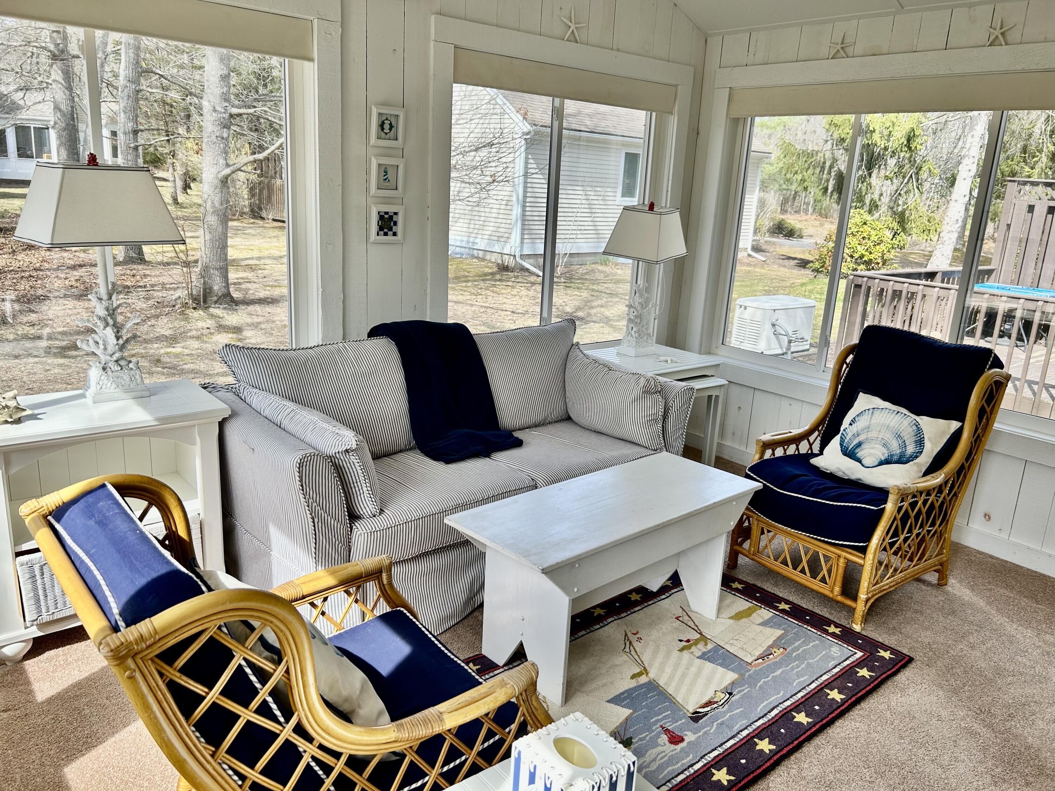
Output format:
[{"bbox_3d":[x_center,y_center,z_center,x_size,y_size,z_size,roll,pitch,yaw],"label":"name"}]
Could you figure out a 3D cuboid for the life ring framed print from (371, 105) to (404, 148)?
[{"bbox_3d":[-0.538,-1.034,3.050,0.139,0.148,0.022,-10,20,-40],"label":"life ring framed print"}]

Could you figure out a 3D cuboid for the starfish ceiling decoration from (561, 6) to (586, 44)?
[{"bbox_3d":[0.211,-1.650,3.533,0.145,0.149,0.018,-10,20,-40],"label":"starfish ceiling decoration"}]

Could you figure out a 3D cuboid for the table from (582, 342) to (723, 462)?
[{"bbox_3d":[0.602,0.127,4.015,0.586,0.639,0.577,-10,20,-40],"label":"table"}]

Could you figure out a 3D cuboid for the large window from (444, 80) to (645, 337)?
[{"bbox_3d":[0.141,-0.842,3.884,1.369,1.273,0.118,-10,20,-40],"label":"large window"}]

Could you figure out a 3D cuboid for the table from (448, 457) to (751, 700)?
[{"bbox_3d":[0.271,0.574,2.597,1.036,0.500,0.417,-11,21,-41],"label":"table"}]

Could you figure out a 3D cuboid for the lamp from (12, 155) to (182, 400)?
[{"bbox_3d":[-1.294,-0.357,2.434,0.266,0.747,0.394,15,20,38],"label":"lamp"}]

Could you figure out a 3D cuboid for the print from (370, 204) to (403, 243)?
[{"bbox_3d":[-0.555,-0.680,3.147,0.139,0.146,0.022,-10,20,-40],"label":"print"}]

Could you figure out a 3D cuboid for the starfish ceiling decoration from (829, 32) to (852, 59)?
[{"bbox_3d":[1.424,-1.595,3.610,0.018,0.110,0.104,-10,20,-40],"label":"starfish ceiling decoration"}]

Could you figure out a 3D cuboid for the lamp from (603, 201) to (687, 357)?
[{"bbox_3d":[0.586,-0.574,3.944,0.266,0.747,0.388,-8,19,-35],"label":"lamp"}]

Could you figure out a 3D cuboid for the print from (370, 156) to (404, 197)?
[{"bbox_3d":[-0.547,-0.854,3.099,0.139,0.146,0.022,-10,20,-40],"label":"print"}]

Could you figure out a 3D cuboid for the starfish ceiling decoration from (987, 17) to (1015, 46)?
[{"bbox_3d":[1.866,-1.438,3.126,0.018,0.102,0.095,-10,20,-40],"label":"starfish ceiling decoration"}]

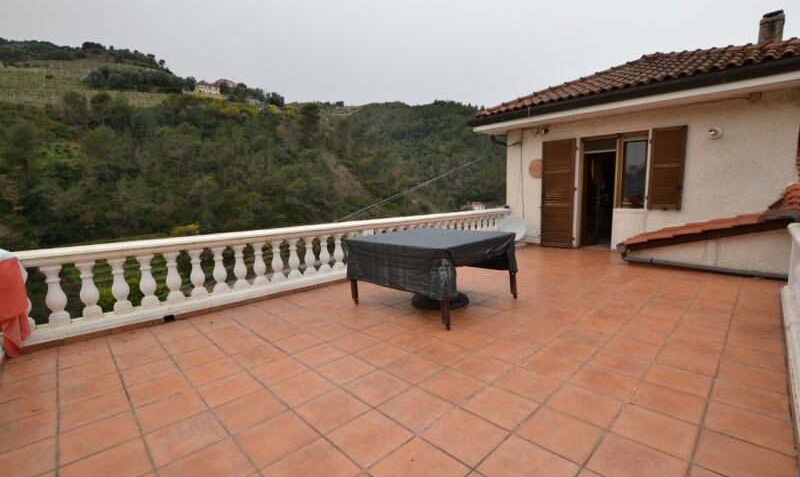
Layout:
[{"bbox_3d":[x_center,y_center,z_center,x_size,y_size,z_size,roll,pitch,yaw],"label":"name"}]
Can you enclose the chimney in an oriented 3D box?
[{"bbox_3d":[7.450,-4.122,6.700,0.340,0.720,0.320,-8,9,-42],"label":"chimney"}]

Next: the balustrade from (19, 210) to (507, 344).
[{"bbox_3d":[-0.414,0.121,5.409,7.832,0.833,0.238,-8,9,-42],"label":"balustrade"}]

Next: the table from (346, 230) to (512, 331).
[{"bbox_3d":[0.388,0.355,3.862,1.368,0.765,1.350,5,9,44],"label":"table"}]

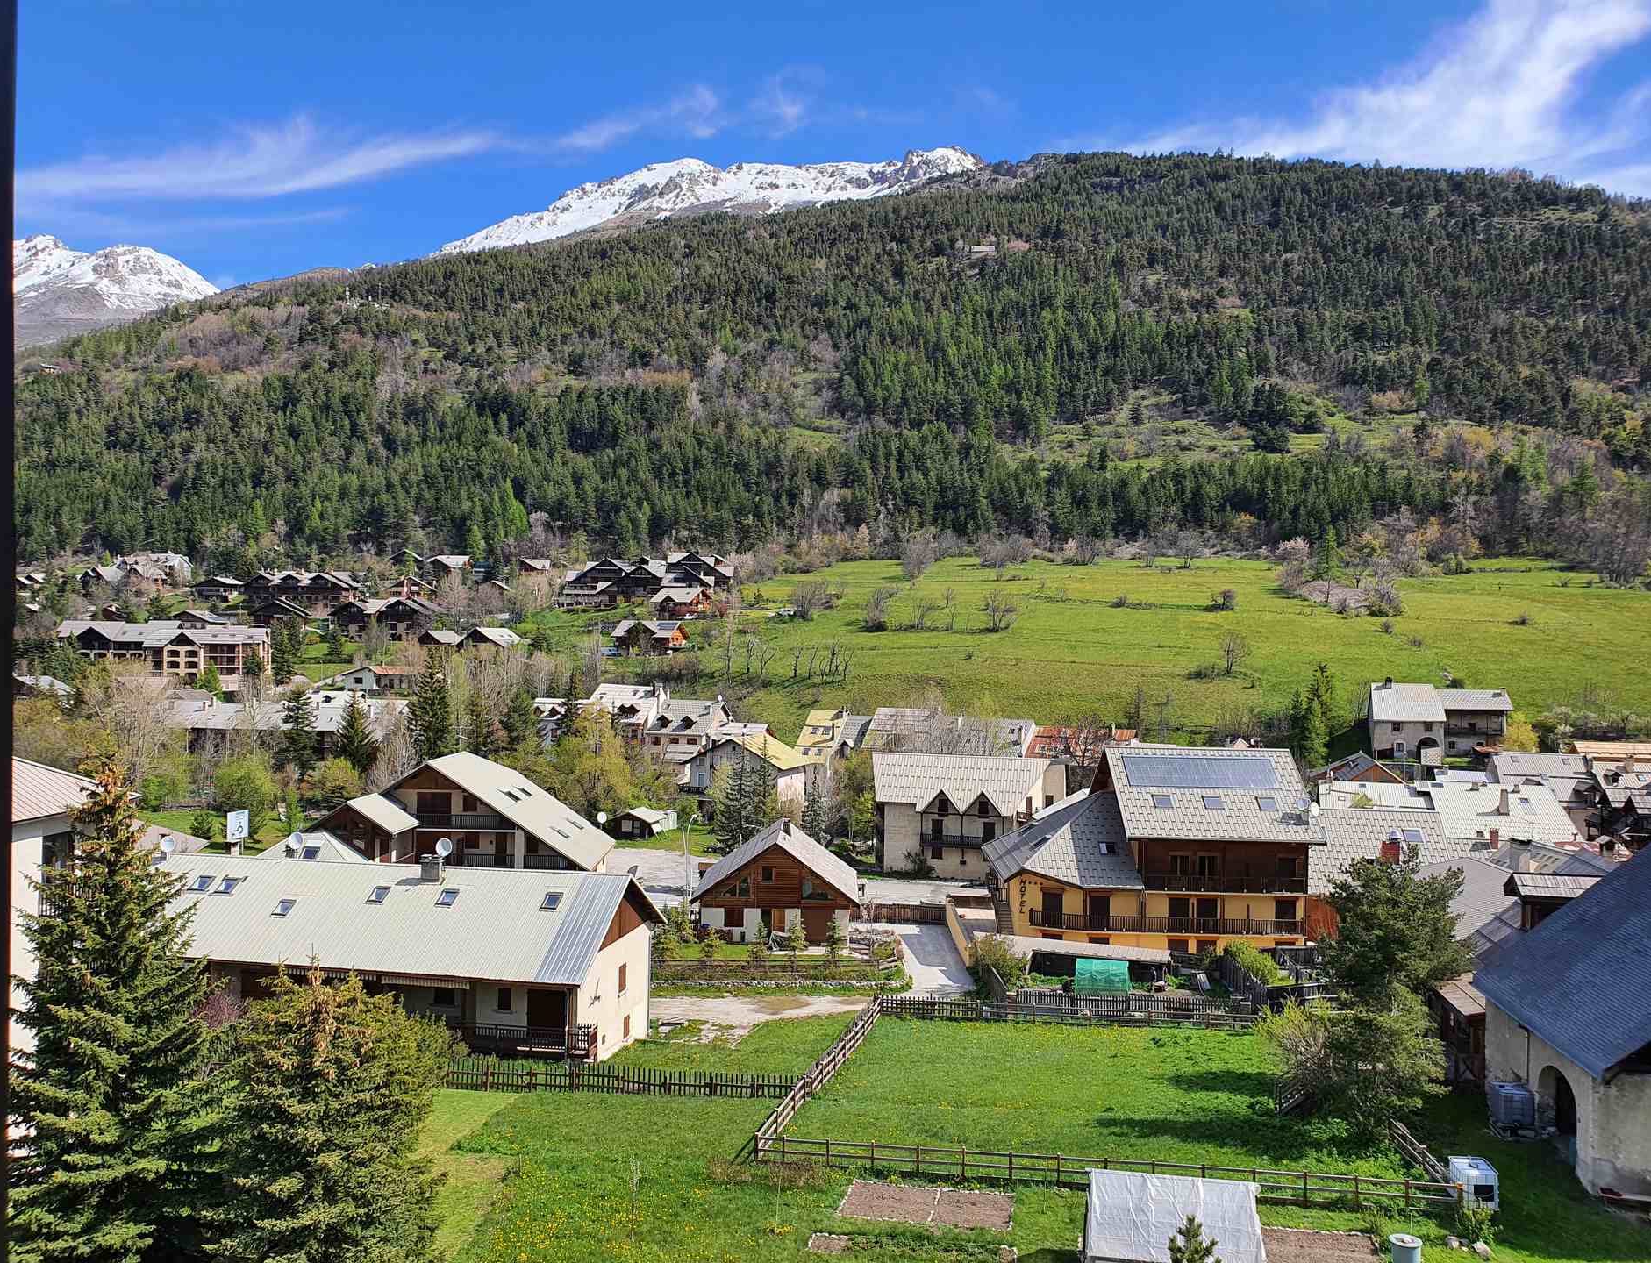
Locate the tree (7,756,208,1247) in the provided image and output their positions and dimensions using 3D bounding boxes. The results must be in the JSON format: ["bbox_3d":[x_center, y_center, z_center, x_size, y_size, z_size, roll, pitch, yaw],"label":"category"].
[{"bbox_3d":[-15.609,8.600,27.535,5.100,11.795,5.100,1,0,-29],"label":"tree"}]

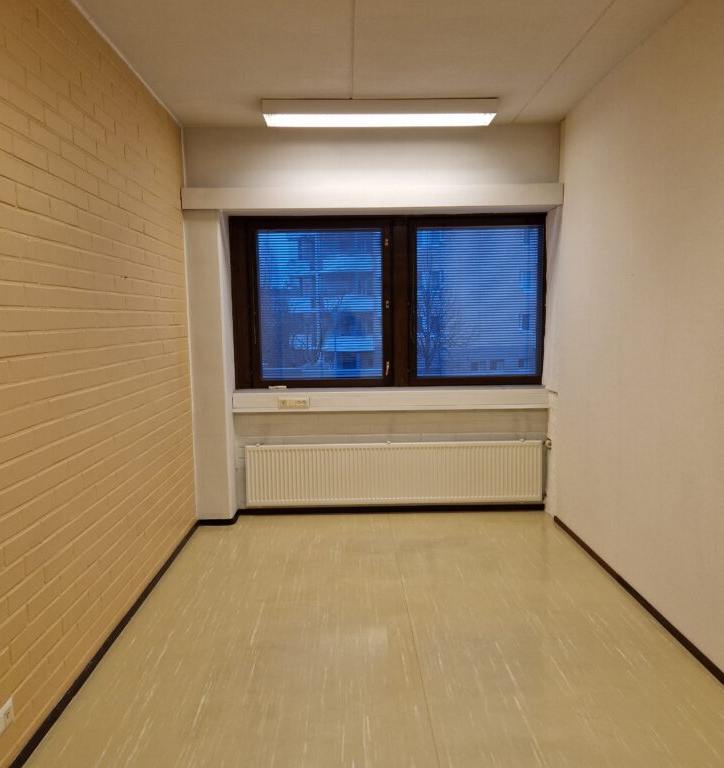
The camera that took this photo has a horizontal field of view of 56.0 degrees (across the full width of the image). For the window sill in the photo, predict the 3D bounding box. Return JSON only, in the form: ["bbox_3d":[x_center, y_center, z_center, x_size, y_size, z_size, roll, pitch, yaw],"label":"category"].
[{"bbox_3d":[0.236,0.124,5.619,2.530,0.157,0.270,-1,6,-1],"label":"window sill"}]

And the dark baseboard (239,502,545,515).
[{"bbox_3d":[0.254,1.050,5.646,2.530,0.052,0.015,-1,6,-1],"label":"dark baseboard"}]

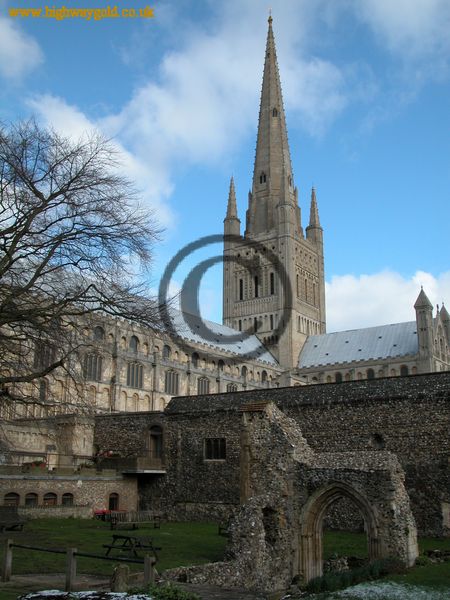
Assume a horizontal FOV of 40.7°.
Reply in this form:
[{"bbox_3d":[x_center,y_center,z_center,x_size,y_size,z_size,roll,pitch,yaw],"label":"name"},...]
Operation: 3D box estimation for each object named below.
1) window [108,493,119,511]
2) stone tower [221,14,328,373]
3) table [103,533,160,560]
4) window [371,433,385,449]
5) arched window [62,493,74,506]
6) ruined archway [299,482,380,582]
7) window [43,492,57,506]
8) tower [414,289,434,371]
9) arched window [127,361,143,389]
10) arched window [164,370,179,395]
[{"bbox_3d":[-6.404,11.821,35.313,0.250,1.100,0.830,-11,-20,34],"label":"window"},{"bbox_3d":[9.080,-22.345,115.986,13.600,77.500,13.600,-11,-21,34],"label":"stone tower"},{"bbox_3d":[-3.172,8.491,20.768,1.400,0.745,1.650,12,-20,-35],"label":"table"},{"bbox_3d":[7.732,7.097,30.640,0.750,0.820,0.400,-11,-20,33],"label":"window"},{"bbox_3d":[-8.414,10.814,32.691,0.250,0.770,0.830,-11,-20,34],"label":"arched window"},{"bbox_3d":[2.925,5.713,14.950,2.150,2.350,0.700,-11,-20,33],"label":"ruined archway"},{"bbox_3d":[-9.349,10.520,31.974,0.300,0.750,0.900,-11,-20,33],"label":"window"},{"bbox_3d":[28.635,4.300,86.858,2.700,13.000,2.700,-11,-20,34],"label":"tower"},{"bbox_3d":[-8.962,7.434,59.914,0.400,2.510,2.250,-11,-20,34],"label":"arched window"},{"bbox_3d":[-5.796,8.867,65.212,0.350,2.620,2.350,-11,-20,33],"label":"arched window"}]

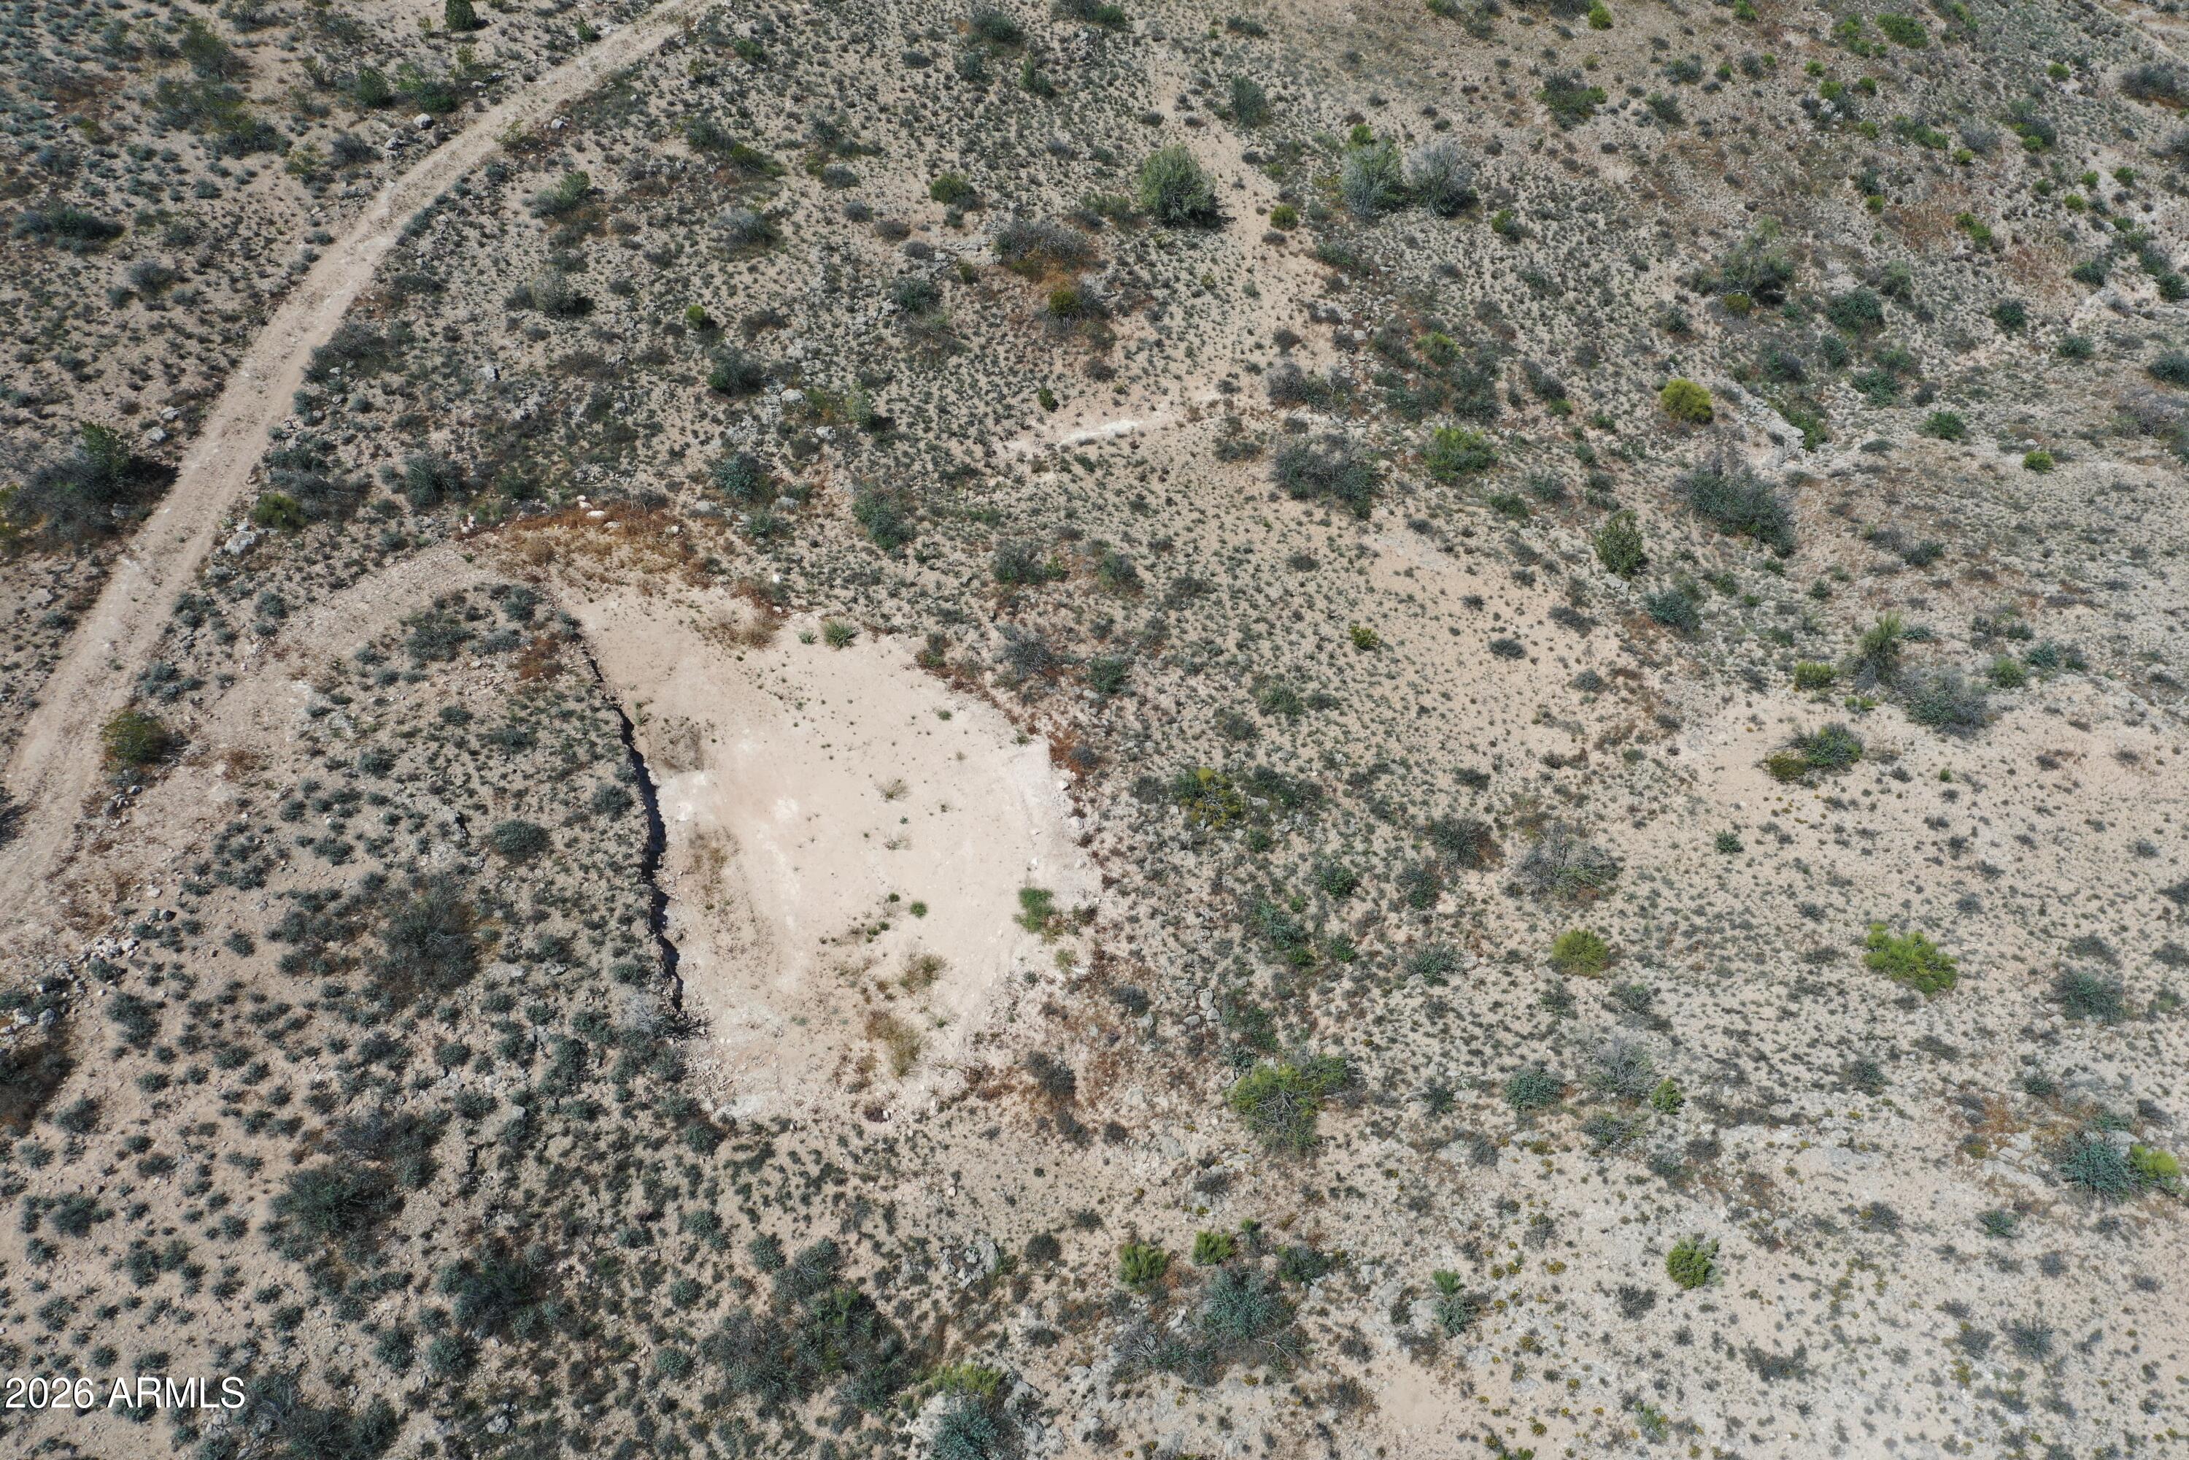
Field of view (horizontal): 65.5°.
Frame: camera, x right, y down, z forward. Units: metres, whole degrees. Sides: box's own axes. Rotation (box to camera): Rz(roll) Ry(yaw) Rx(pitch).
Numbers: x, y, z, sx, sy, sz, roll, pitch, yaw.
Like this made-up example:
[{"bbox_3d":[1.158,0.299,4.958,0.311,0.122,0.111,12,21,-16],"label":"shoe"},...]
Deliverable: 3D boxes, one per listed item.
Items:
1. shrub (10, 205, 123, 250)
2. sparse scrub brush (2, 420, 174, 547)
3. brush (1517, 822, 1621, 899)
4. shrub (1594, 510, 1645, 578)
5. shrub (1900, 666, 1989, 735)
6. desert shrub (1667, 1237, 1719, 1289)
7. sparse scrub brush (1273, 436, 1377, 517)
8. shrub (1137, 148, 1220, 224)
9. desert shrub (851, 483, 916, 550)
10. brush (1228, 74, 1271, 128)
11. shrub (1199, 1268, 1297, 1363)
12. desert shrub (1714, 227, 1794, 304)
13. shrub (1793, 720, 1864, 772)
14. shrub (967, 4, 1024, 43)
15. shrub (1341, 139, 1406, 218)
[{"bbox_3d":[-47.714,-23.291,78.968,5.235,2.356,3.665,-24,48,-23],"label":"shrub"},{"bbox_3d":[-37.144,-9.068,62.885,6.254,3.489,5.628,-26,49,-25],"label":"sparse scrub brush"},{"bbox_3d":[15.790,4.400,56.860,3.320,1.990,2.700,19,51,16],"label":"brush"},{"bbox_3d":[18.891,-6.710,61.258,1.908,2.259,1.812,15,45,15],"label":"shrub"},{"bbox_3d":[27.786,-0.950,55.601,2.904,1.550,2.614,25,48,24],"label":"shrub"},{"bbox_3d":[16.790,14.990,47.880,1.370,1.300,1.450,0,49,0],"label":"desert shrub"},{"bbox_3d":[8.733,-9.610,64.397,3.946,2.219,3.551,6,43,7],"label":"sparse scrub brush"},{"bbox_3d":[4.090,-26.560,83.120,3.750,3.500,3.700,2,49,2],"label":"shrub"},{"bbox_3d":[-8.420,-8.490,67.840,2.400,2.000,2.500,-7,49,-6],"label":"desert shrub"},{"bbox_3d":[8.220,-33.210,89.940,2.150,2.400,2.400,4,49,4],"label":"brush"},{"bbox_3d":[4.210,15.900,46.270,2.600,1.950,2.600,0,49,0],"label":"shrub"},{"bbox_3d":[29.060,-20.450,74.940,3.560,3.080,3.380,17,48,16],"label":"desert shrub"},{"bbox_3d":[23.990,0.530,55.620,2.140,1.230,2.030,24,50,22],"label":"shrub"},{"bbox_3d":[-5.550,-39.810,96.030,3.180,1.910,2.970,-3,49,-2],"label":"shrub"},{"bbox_3d":[13.269,-26.303,81.285,3.103,3.601,2.948,7,43,7],"label":"shrub"}]

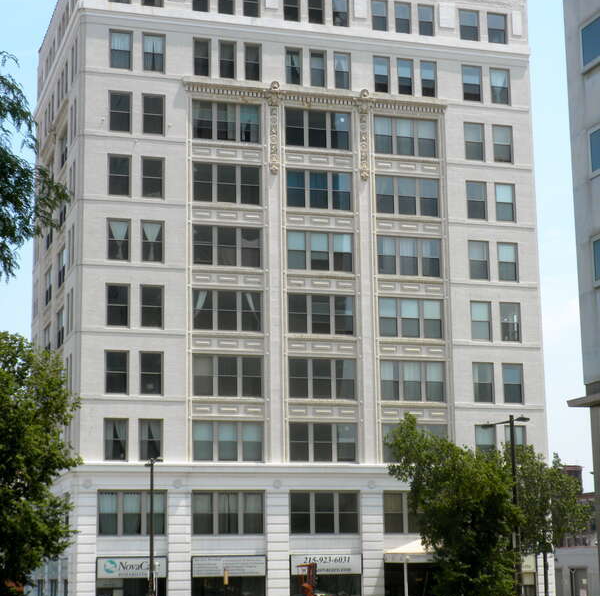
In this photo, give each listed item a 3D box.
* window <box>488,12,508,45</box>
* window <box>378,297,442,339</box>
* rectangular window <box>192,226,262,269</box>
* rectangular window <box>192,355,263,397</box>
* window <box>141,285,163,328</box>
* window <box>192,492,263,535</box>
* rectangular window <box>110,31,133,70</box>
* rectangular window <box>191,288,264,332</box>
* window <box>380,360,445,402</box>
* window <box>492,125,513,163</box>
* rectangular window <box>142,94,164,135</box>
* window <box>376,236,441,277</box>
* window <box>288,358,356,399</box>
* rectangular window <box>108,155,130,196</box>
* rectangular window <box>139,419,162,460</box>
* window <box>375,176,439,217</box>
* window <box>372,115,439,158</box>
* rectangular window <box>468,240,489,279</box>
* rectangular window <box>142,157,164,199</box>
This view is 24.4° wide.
[{"bbox_3d":[13.485,-18.377,94.828,1.423,2.103,0.200,3,-11,-17],"label":"window"},{"bbox_3d":[6.771,1.305,84.140,4.195,2.462,0.200,3,-12,-17],"label":"window"},{"bbox_3d":[-4.262,-2.993,81.549,4.216,2.432,0.200,3,-12,-17],"label":"rectangular window"},{"bbox_3d":[-4.142,4.530,80.069,4.210,2.431,0.200,3,-12,-17],"label":"rectangular window"},{"bbox_3d":[-8.461,0.543,79.519,1.388,2.537,0.200,3,-12,-17],"label":"window"},{"bbox_3d":[-3.959,11.996,77.358,4.190,2.382,0.220,3,-12,-17],"label":"window"},{"bbox_3d":[-10.544,-14.645,81.975,1.342,2.406,0.200,3,-11,-17],"label":"rectangular window"},{"bbox_3d":[-4.197,0.730,80.982,4.199,2.456,0.200,3,-11,-17],"label":"rectangular window"},{"bbox_3d":[7.107,5.236,86.882,4.343,2.522,0.200,3,-12,-17],"label":"window"},{"bbox_3d":[13.646,-10.312,93.295,1.438,2.600,0.200,3,-11,-17],"label":"window"},{"bbox_3d":[-8.489,-10.621,80.455,1.315,2.305,0.220,3,-12,-17],"label":"rectangular window"},{"bbox_3d":[7.029,-2.605,88.892,4.410,2.537,0.250,3,-12,-17],"label":"window"},{"bbox_3d":[1.382,4.975,85.577,4.359,2.522,0.250,3,-12,-17],"label":"window"},{"bbox_3d":[-10.676,-7.269,82.446,1.328,2.518,0.150,3,-12,-17],"label":"rectangular window"},{"bbox_3d":[-8.390,8.012,78.203,1.378,2.349,0.200,3,-11,-17],"label":"rectangular window"},{"bbox_3d":[6.547,-6.150,84.332,4.168,2.382,0.220,3,-12,-17],"label":"window"},{"bbox_3d":[6.641,-10.024,86.575,4.207,2.446,0.200,3,-11,-17],"label":"window"},{"bbox_3d":[11.661,-2.402,90.331,1.431,2.565,0.250,3,-12,-17],"label":"rectangular window"},{"bbox_3d":[-8.973,-7.310,84.721,1.448,2.630,0.250,3,-12,-17],"label":"rectangular window"}]

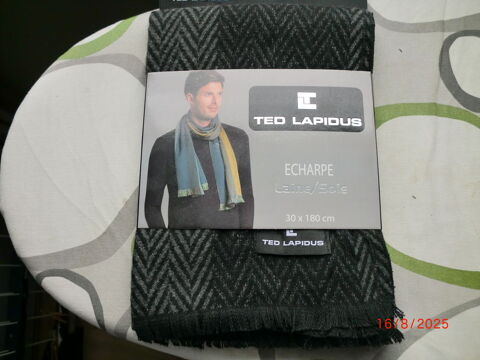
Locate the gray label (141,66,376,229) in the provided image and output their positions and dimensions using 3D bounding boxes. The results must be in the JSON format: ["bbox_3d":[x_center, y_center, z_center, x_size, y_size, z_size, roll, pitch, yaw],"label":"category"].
[{"bbox_3d":[0.013,-0.020,0.333,0.157,0.012,0.111,0,75,0],"label":"gray label"}]

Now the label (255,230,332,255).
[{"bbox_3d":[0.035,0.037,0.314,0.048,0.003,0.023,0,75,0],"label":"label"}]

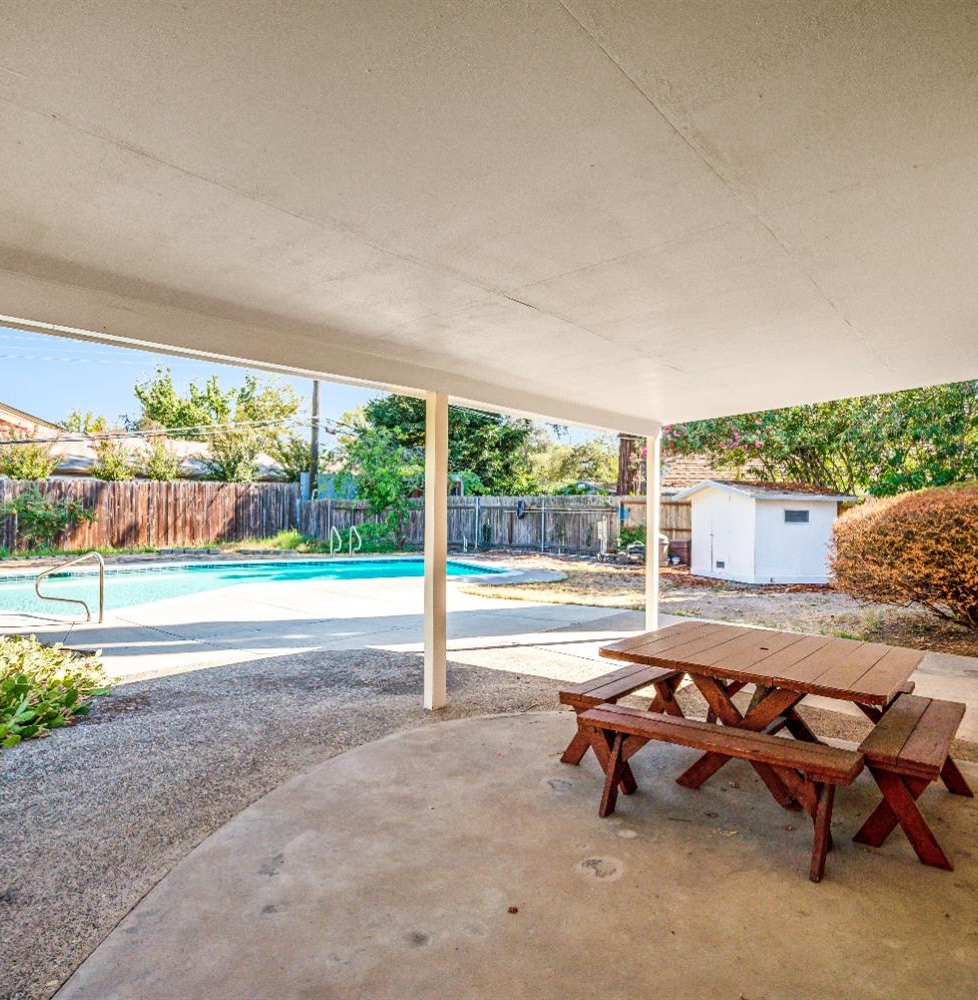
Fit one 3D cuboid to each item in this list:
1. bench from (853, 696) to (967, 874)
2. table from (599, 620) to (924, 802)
[{"bbox_3d":[1.946,1.229,3.225,0.355,0.409,1.115,0,0,38],"label":"bench"},{"bbox_3d":[1.366,1.092,3.548,1.278,0.674,1.065,0,0,38],"label":"table"}]

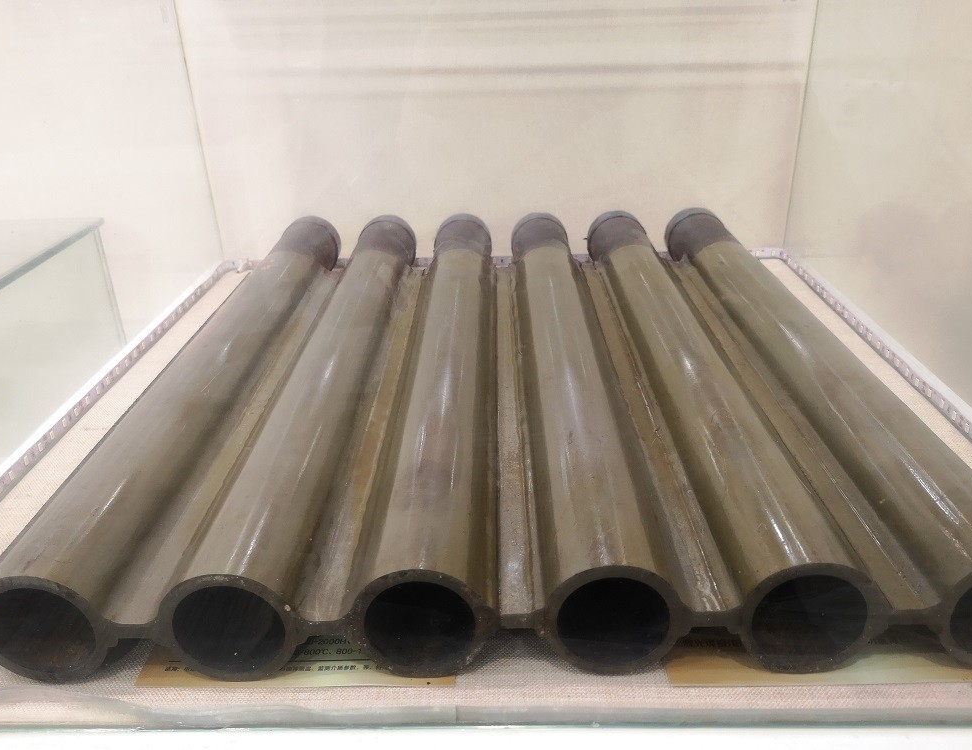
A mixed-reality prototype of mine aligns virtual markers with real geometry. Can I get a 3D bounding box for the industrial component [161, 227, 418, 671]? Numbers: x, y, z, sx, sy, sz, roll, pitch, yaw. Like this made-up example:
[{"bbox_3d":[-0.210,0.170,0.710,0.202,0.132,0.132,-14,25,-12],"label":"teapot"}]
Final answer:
[{"bbox_3d":[-0.106,-0.016,0.583,0.060,0.060,0.564,-1,26,1],"label":"industrial component"}]

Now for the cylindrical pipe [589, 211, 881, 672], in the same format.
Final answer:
[{"bbox_3d":[0.137,-0.021,0.579,0.060,0.060,0.564,-1,26,1],"label":"cylindrical pipe"}]

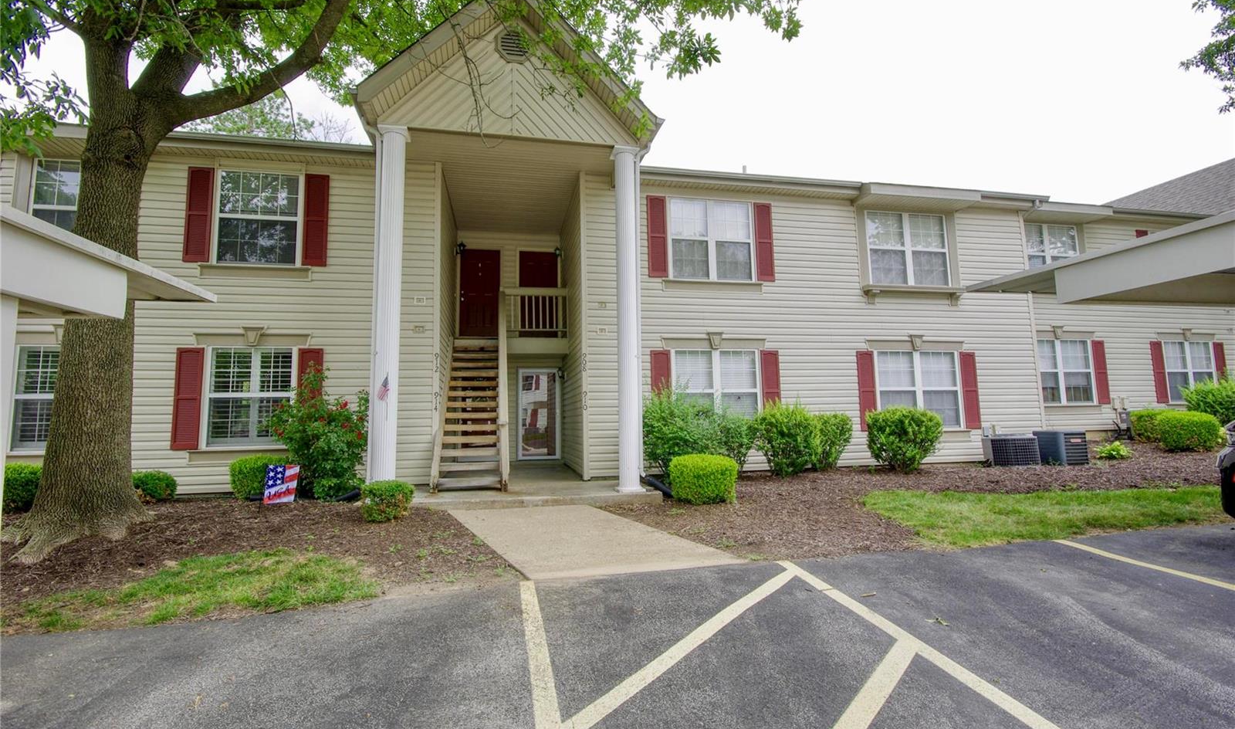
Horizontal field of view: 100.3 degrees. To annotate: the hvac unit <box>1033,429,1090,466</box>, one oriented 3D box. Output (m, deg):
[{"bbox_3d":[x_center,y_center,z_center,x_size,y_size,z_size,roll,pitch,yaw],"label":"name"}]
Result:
[{"bbox_3d":[8.228,1.522,9.556,0.570,0.585,0.600,0,-6,-10],"label":"hvac unit"}]

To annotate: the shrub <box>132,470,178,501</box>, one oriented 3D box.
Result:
[{"bbox_3d":[-6.435,1.657,7.074,0.640,0.410,0.600,0,-6,-10],"label":"shrub"}]

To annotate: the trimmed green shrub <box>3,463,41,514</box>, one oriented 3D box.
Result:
[{"bbox_3d":[-7.756,1.604,6.684,0.800,0.580,0.780,0,-6,-10],"label":"trimmed green shrub"}]

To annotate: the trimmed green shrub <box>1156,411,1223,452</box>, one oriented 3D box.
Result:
[{"bbox_3d":[11.646,1.356,10.485,0.847,0.793,0.847,0,-6,-11],"label":"trimmed green shrub"}]

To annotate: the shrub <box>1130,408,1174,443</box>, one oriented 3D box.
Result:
[{"bbox_3d":[11.878,1.349,11.442,0.800,0.730,0.750,0,-6,-10],"label":"shrub"}]

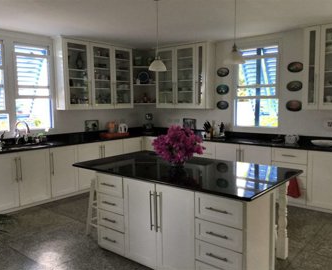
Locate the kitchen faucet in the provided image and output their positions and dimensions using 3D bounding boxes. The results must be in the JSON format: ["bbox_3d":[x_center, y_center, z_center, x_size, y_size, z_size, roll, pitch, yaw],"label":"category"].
[{"bbox_3d":[-2.262,-0.033,5.110,0.260,0.385,0.080,1,6,11],"label":"kitchen faucet"}]

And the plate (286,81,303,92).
[{"bbox_3d":[2.070,-0.776,5.169,0.250,0.172,0.030,4,8,39],"label":"plate"}]

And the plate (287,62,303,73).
[{"bbox_3d":[2.122,-1.102,5.269,0.249,0.169,0.030,4,8,39],"label":"plate"}]

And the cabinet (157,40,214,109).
[{"bbox_3d":[0.385,-1.151,6.527,1.254,1.238,0.301,4,8,39],"label":"cabinet"}]

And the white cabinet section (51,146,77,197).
[{"bbox_3d":[-1.910,0.606,5.603,0.580,0.843,0.518,4,8,40],"label":"white cabinet section"}]

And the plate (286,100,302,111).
[{"bbox_3d":[2.127,-0.473,5.334,0.253,0.188,0.030,4,8,39],"label":"plate"}]

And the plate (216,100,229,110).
[{"bbox_3d":[1.095,-0.563,6.177,0.256,0.168,0.030,4,8,39],"label":"plate"}]

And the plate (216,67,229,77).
[{"bbox_3d":[1.091,-1.183,6.112,0.259,0.176,0.030,4,8,39],"label":"plate"}]

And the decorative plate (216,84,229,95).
[{"bbox_3d":[1.061,-0.834,5.991,0.250,0.185,0.030,4,8,39],"label":"decorative plate"}]

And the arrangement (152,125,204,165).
[{"bbox_3d":[0.126,0.110,3.371,0.530,0.439,0.510,-1,6,0],"label":"arrangement"}]

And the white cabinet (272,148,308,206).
[{"bbox_3d":[1.990,0.597,4.973,0.515,0.853,0.590,4,8,39],"label":"white cabinet"}]

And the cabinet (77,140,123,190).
[{"bbox_3d":[-1.409,0.536,6.224,0.568,0.853,1.069,4,8,39],"label":"cabinet"}]

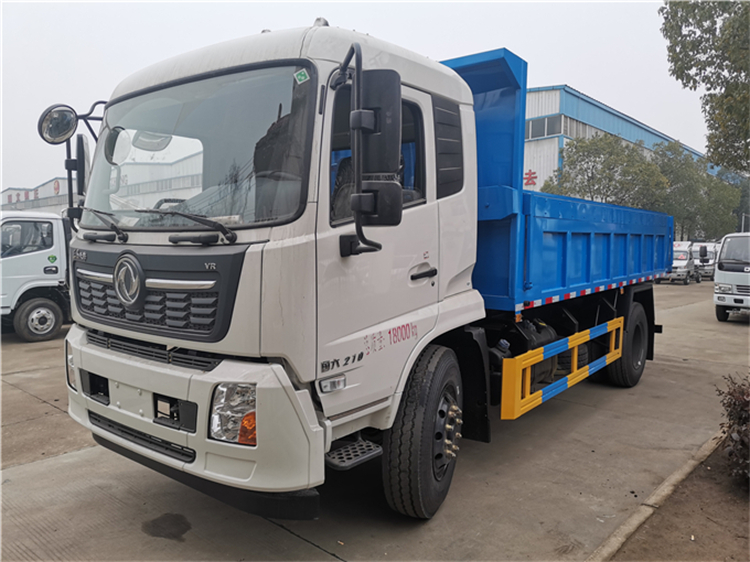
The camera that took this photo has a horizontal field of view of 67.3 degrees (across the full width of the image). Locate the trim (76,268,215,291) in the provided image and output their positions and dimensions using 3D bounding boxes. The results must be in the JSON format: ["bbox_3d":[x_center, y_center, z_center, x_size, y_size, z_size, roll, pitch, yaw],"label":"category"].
[{"bbox_3d":[-1.290,-0.008,3.009,1.394,0.069,0.091,3,5,38],"label":"trim"}]

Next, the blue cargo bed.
[{"bbox_3d":[1.490,-0.825,6.440,2.450,1.694,5.258,3,5,38],"label":"blue cargo bed"}]

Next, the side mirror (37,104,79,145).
[{"bbox_3d":[-2.167,-1.064,3.844,0.090,0.265,0.265,39,22,24],"label":"side mirror"}]

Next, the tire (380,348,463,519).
[{"bbox_3d":[0.326,0.928,3.533,0.280,1.020,1.020,2,4,21],"label":"tire"}]

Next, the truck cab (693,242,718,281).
[{"bbox_3d":[17.420,-1.055,29.445,1.600,1.920,4.200,3,5,38],"label":"truck cab"}]

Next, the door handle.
[{"bbox_3d":[0.274,-0.032,3.098,0.060,0.055,0.245,3,5,38],"label":"door handle"}]

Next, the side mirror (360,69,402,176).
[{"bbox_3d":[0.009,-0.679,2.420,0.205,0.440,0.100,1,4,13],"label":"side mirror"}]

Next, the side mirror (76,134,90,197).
[{"bbox_3d":[-2.104,-0.832,4.056,0.080,0.450,0.190,-2,5,-22],"label":"side mirror"}]

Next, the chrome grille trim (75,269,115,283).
[{"bbox_3d":[-1.603,-0.033,3.265,0.540,0.045,0.045,4,6,43],"label":"chrome grille trim"}]

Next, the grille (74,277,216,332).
[{"bbox_3d":[-1.290,0.111,3.018,1.404,0.212,0.101,3,5,38],"label":"grille"}]

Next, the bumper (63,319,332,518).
[{"bbox_3d":[-1.206,0.697,3.168,2.283,0.737,0.404,3,5,38],"label":"bumper"}]

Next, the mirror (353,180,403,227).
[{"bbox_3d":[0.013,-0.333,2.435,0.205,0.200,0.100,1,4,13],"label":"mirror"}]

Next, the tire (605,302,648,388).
[{"bbox_3d":[2.971,0.735,6.659,0.280,1.020,1.020,3,5,38],"label":"tire"}]

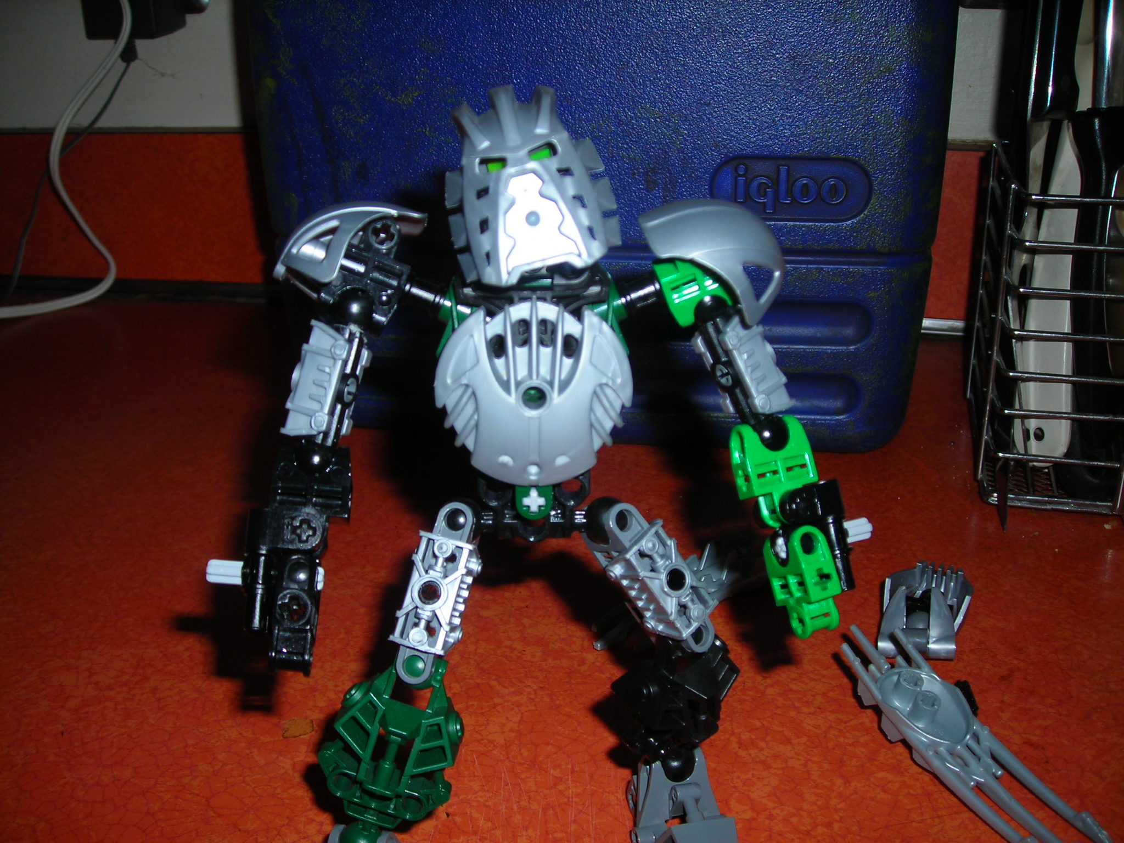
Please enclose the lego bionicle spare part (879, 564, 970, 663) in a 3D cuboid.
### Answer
[{"bbox_3d":[0.119,0.058,0.397,0.028,0.019,0.042,8,21,24],"label":"lego bionicle spare part"}]

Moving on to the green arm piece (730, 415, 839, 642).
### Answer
[{"bbox_3d":[0.055,0.026,0.299,0.021,0.054,0.019,-14,21,3],"label":"green arm piece"}]

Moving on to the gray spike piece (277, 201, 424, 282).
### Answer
[{"bbox_3d":[-0.046,-0.038,0.268,0.034,0.017,0.023,-20,7,0],"label":"gray spike piece"}]

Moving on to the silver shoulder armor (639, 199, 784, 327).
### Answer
[{"bbox_3d":[0.033,-0.036,0.268,0.034,0.021,0.023,31,15,-2],"label":"silver shoulder armor"}]

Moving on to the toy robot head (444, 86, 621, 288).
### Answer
[{"bbox_3d":[-0.006,-0.050,0.261,0.034,0.041,0.030,-14,9,1],"label":"toy robot head"}]

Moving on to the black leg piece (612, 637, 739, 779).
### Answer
[{"bbox_3d":[0.026,0.065,0.282,0.028,0.043,0.020,-7,31,-20],"label":"black leg piece"}]

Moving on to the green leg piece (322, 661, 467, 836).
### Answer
[{"bbox_3d":[-0.037,0.070,0.266,0.028,0.043,0.020,17,2,-4],"label":"green leg piece"}]

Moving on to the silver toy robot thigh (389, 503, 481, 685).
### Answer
[{"bbox_3d":[-0.027,0.038,0.270,0.015,0.041,0.015,11,-6,9],"label":"silver toy robot thigh"}]

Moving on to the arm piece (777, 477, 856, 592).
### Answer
[{"bbox_3d":[0.063,0.028,0.303,0.017,0.028,0.014,-13,20,2],"label":"arm piece"}]

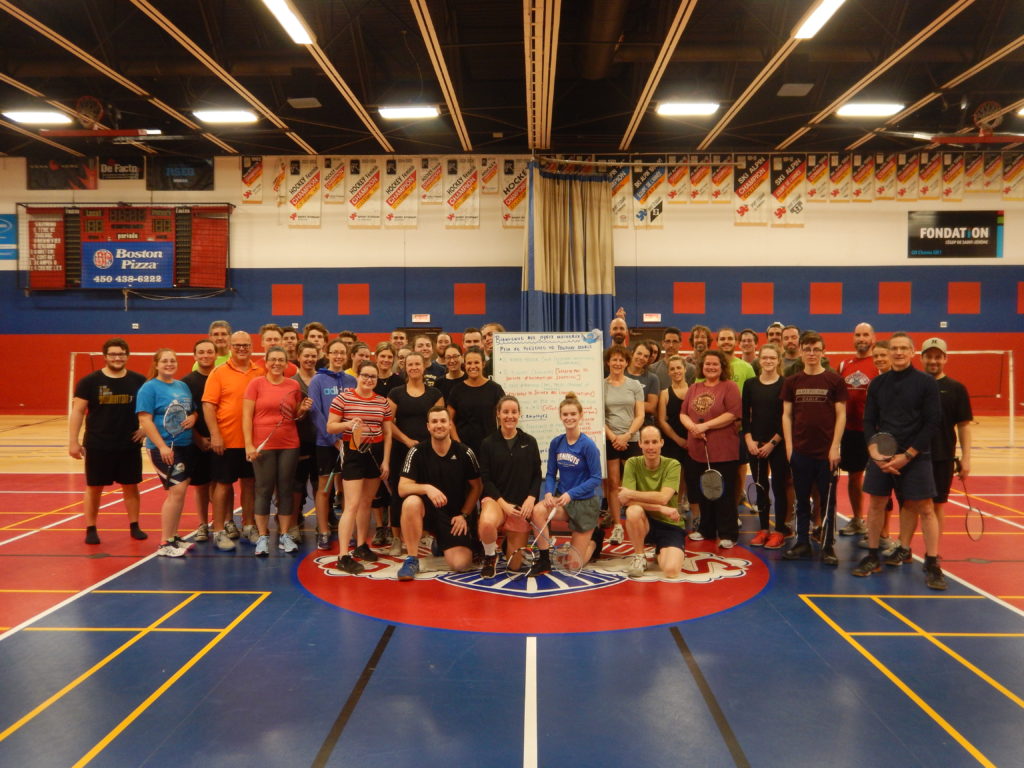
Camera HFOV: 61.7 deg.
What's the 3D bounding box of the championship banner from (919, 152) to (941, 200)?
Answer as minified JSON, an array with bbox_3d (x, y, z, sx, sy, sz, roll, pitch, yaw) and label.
[{"bbox_3d":[9.980,-4.963,20.478,0.534,1.142,0.040,0,2,1],"label":"championship banner"}]

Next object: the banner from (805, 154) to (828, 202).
[{"bbox_3d":[7.302,-4.918,20.506,0.537,1.143,0.030,0,2,1],"label":"banner"}]

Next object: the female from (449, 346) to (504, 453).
[{"bbox_3d":[-0.294,0.508,6.969,0.470,1.630,0.300,0,2,-1],"label":"female"}]

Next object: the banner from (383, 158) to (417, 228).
[{"bbox_3d":[-2.625,-4.500,20.244,0.783,1.677,0.040,0,2,1],"label":"banner"}]

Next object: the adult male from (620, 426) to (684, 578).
[{"bbox_3d":[1.011,0.828,6.289,0.490,1.044,0.660,1,2,13],"label":"adult male"}]

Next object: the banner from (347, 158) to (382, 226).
[{"bbox_3d":[-3.576,-4.651,20.869,0.830,1.726,0.050,0,2,1],"label":"banner"}]

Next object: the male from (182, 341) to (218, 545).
[{"bbox_3d":[-2.568,0.462,7.297,0.500,1.700,0.360,0,2,-10],"label":"male"}]

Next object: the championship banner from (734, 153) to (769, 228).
[{"bbox_3d":[5.597,-4.531,20.067,0.844,1.685,0.040,0,2,1],"label":"championship banner"}]

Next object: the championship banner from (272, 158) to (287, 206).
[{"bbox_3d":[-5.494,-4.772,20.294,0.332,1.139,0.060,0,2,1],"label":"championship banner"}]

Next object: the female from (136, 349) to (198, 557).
[{"bbox_3d":[-2.758,0.532,6.842,0.470,1.621,0.370,-2,3,-35],"label":"female"}]

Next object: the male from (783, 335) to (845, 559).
[{"bbox_3d":[2.303,0.466,6.567,0.490,1.740,0.340,0,2,14],"label":"male"}]

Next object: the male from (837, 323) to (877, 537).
[{"bbox_3d":[3.100,0.389,7.577,0.540,1.850,0.380,1,2,20],"label":"male"}]

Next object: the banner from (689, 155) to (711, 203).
[{"bbox_3d":[4.537,-4.949,20.678,0.516,1.178,0.050,0,2,1],"label":"banner"}]

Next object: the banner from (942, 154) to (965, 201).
[{"bbox_3d":[10.563,-4.941,20.545,0.493,1.171,0.050,0,2,1],"label":"banner"}]

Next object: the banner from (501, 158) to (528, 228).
[{"bbox_3d":[0.171,-4.487,20.184,0.788,1.672,0.040,0,2,1],"label":"banner"}]

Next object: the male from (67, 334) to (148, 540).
[{"bbox_3d":[-3.496,0.462,7.433,0.660,1.710,0.380,-1,2,-19],"label":"male"}]

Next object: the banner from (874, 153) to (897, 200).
[{"bbox_3d":[8.963,-4.968,20.579,0.492,1.125,0.050,0,2,1],"label":"banner"}]

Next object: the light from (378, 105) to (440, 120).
[{"bbox_3d":[-2.056,-5.455,17.204,1.220,0.110,0.550,0,2,1],"label":"light"}]

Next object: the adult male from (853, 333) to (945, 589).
[{"bbox_3d":[2.722,0.503,6.079,0.620,1.740,0.460,1,2,21],"label":"adult male"}]

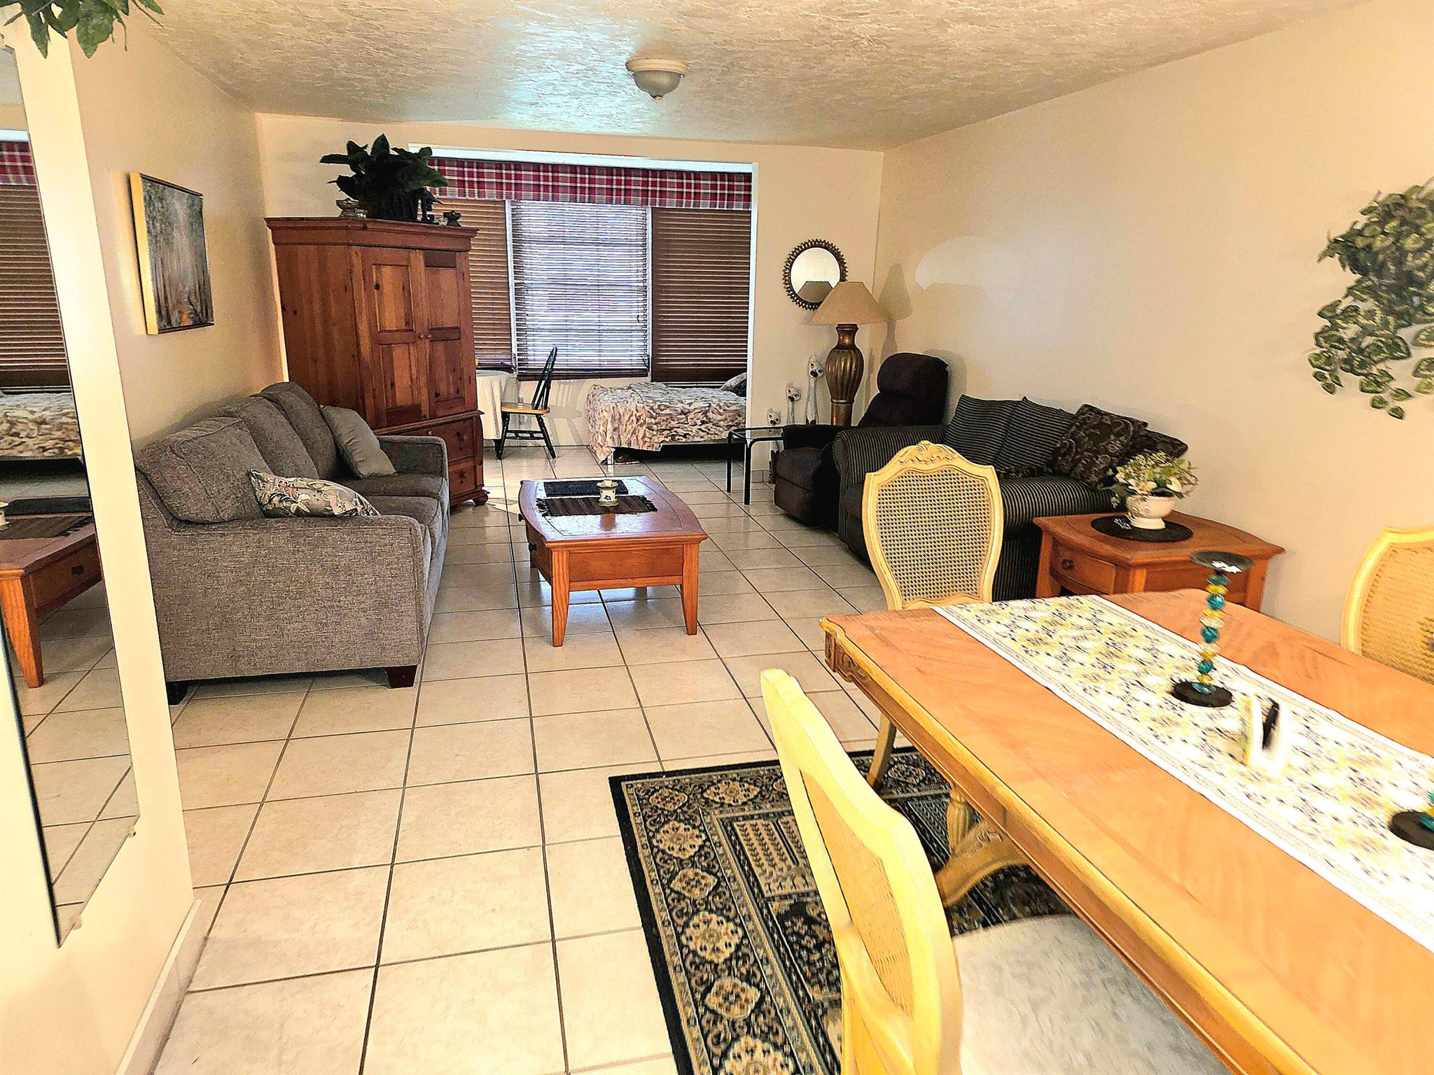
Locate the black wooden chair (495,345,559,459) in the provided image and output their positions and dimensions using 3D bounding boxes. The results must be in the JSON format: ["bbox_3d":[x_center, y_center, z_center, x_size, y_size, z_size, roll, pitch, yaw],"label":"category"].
[{"bbox_3d":[-1.685,-1.202,8.361,0.516,0.967,0.443,-3,16,-13],"label":"black wooden chair"}]

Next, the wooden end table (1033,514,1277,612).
[{"bbox_3d":[1.682,0.281,3.752,0.738,0.596,0.625,-3,16,-13],"label":"wooden end table"}]

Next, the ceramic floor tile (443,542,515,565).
[{"bbox_3d":[-1.370,0.093,5.413,0.396,0.010,0.396,-3,16,-13],"label":"ceramic floor tile"}]

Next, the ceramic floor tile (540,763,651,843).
[{"bbox_3d":[-0.331,0.799,2.879,0.396,0.010,0.396,-3,16,-13],"label":"ceramic floor tile"}]

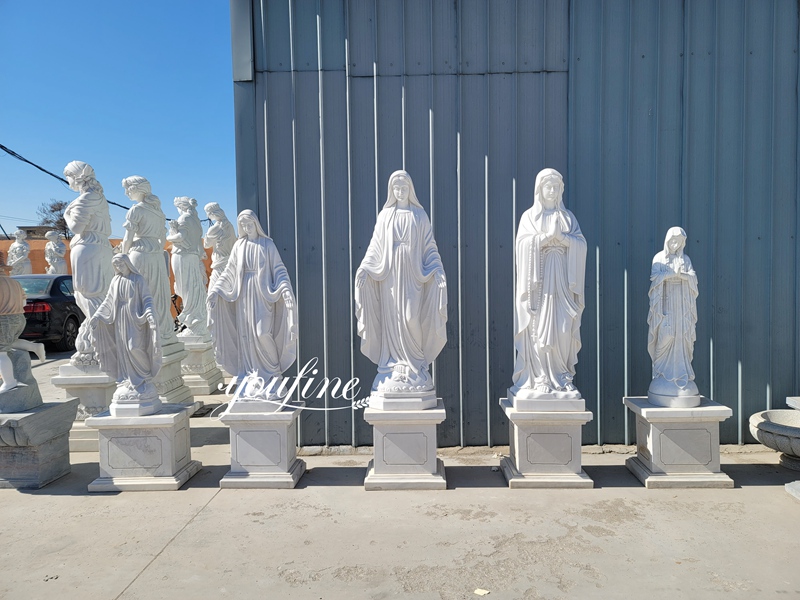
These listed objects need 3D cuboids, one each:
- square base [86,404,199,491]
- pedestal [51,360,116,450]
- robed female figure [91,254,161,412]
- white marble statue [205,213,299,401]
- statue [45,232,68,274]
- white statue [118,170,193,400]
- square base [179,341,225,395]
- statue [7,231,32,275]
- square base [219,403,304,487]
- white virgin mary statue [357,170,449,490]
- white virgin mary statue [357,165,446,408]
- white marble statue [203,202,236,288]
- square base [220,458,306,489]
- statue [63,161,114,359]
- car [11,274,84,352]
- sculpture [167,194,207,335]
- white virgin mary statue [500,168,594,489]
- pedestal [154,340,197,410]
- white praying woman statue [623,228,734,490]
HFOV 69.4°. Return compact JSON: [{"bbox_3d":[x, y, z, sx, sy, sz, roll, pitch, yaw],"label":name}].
[{"bbox_3d":[-1.694,0.962,3.868,0.560,0.450,0.470,-1,2,-2],"label":"square base"},{"bbox_3d":[-2.560,0.872,4.884,0.559,0.673,0.559,-1,2,0],"label":"pedestal"},{"bbox_3d":[-1.829,0.224,3.879,0.426,1.060,0.346,-1,2,0],"label":"robed female figure"},{"bbox_3d":[-0.962,0.027,3.772,0.566,1.223,0.364,-1,2,3],"label":"white marble statue"},{"bbox_3d":[-8.353,-0.729,14.083,0.580,1.720,0.500,0,2,6],"label":"statue"},{"bbox_3d":[-2.575,-0.059,6.049,0.572,2.456,0.545,-1,2,0],"label":"white statue"},{"bbox_3d":[-2.529,0.813,7.127,0.539,0.585,0.585,-1,2,0],"label":"square base"},{"bbox_3d":[-9.055,-0.776,13.677,0.532,1.729,0.479,-1,2,0],"label":"statue"},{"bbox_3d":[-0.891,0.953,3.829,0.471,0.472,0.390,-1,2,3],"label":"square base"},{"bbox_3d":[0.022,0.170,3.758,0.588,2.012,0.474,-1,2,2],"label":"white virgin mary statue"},{"bbox_3d":[0.014,-0.120,3.729,0.588,1.431,0.384,-1,2,2],"label":"white virgin mary statue"},{"bbox_3d":[-2.462,-0.440,7.909,0.430,1.710,0.470,0,2,3],"label":"white marble statue"},{"bbox_3d":[-0.916,1.166,3.970,0.479,0.097,0.446,-1,2,2],"label":"square base"},{"bbox_3d":[-2.501,-0.286,4.693,0.410,1.660,0.460,0,2,3],"label":"statue"},{"bbox_3d":[-7.334,0.197,12.416,1.820,1.470,4.750,-1,2,-8],"label":"car"},{"bbox_3d":[-2.501,-0.382,6.891,0.450,1.670,0.470,0,2,3],"label":"sculpture"},{"bbox_3d":[0.939,0.155,3.771,0.514,2.012,0.474,-1,2,2],"label":"white virgin mary statue"},{"bbox_3d":[-2.439,0.812,5.854,0.520,0.620,0.520,-1,2,0],"label":"pedestal"},{"bbox_3d":[1.826,0.346,3.831,0.535,1.662,0.466,-1,2,3],"label":"white praying woman statue"}]

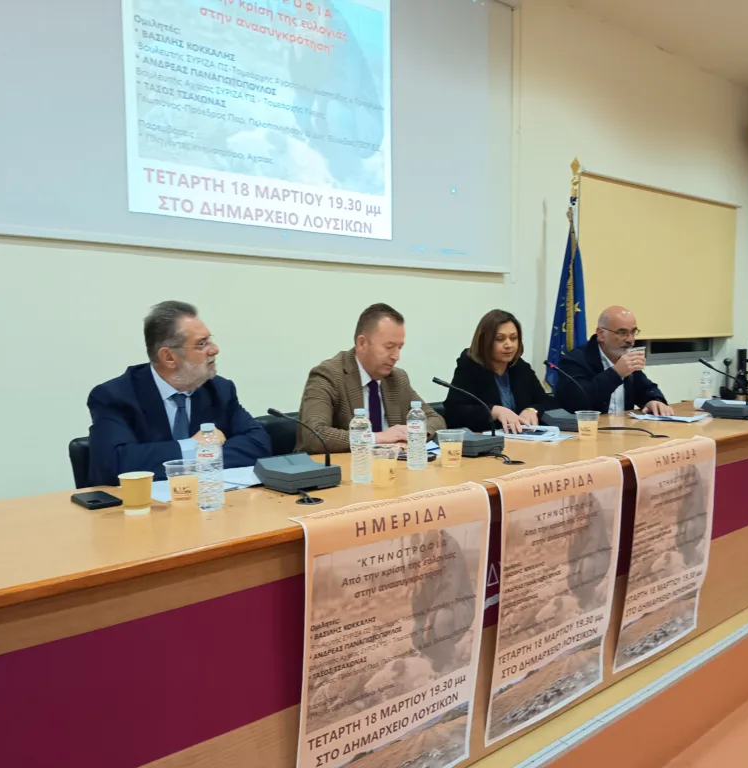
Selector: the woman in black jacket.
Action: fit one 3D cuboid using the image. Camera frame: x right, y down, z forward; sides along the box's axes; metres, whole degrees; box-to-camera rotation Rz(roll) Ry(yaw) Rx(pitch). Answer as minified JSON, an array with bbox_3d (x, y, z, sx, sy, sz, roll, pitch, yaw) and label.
[{"bbox_3d":[0.520,0.299,3.176,0.540,1.257,0.680,-3,5,-27],"label":"woman in black jacket"}]

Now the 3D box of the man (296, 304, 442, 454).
[{"bbox_3d":[-0.015,0.332,2.709,0.580,1.270,0.700,-4,6,-39],"label":"man"}]

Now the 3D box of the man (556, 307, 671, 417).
[{"bbox_3d":[1.214,0.240,3.730,0.600,1.282,0.720,-4,6,-42],"label":"man"}]

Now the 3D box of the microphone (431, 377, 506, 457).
[{"bbox_3d":[0.294,0.109,2.512,0.170,0.240,0.330,-4,6,-41],"label":"microphone"}]

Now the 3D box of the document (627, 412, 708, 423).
[{"bbox_3d":[1.392,0.146,3.372,0.290,0.020,0.340,3,6,40],"label":"document"}]

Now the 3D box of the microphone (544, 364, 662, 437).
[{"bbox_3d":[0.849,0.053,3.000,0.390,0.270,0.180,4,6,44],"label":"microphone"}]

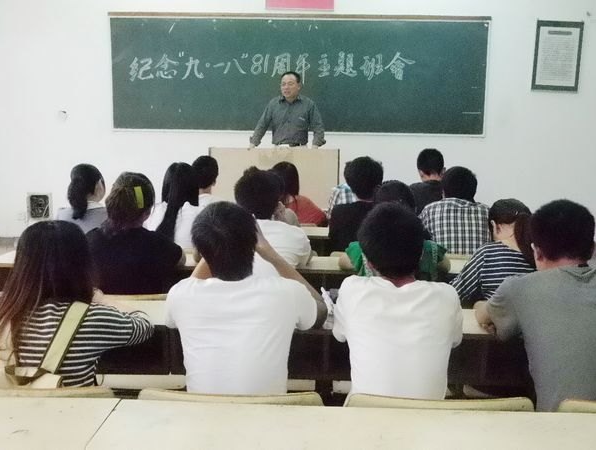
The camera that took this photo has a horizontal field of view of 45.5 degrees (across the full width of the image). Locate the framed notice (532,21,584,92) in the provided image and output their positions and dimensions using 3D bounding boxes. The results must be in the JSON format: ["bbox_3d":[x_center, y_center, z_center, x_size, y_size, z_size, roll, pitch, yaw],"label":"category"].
[{"bbox_3d":[2.637,-1.706,7.187,0.465,0.681,0.030,1,9,1],"label":"framed notice"}]

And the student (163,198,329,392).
[{"bbox_3d":[-0.161,0.533,2.304,0.500,1.246,0.780,1,9,1],"label":"student"}]

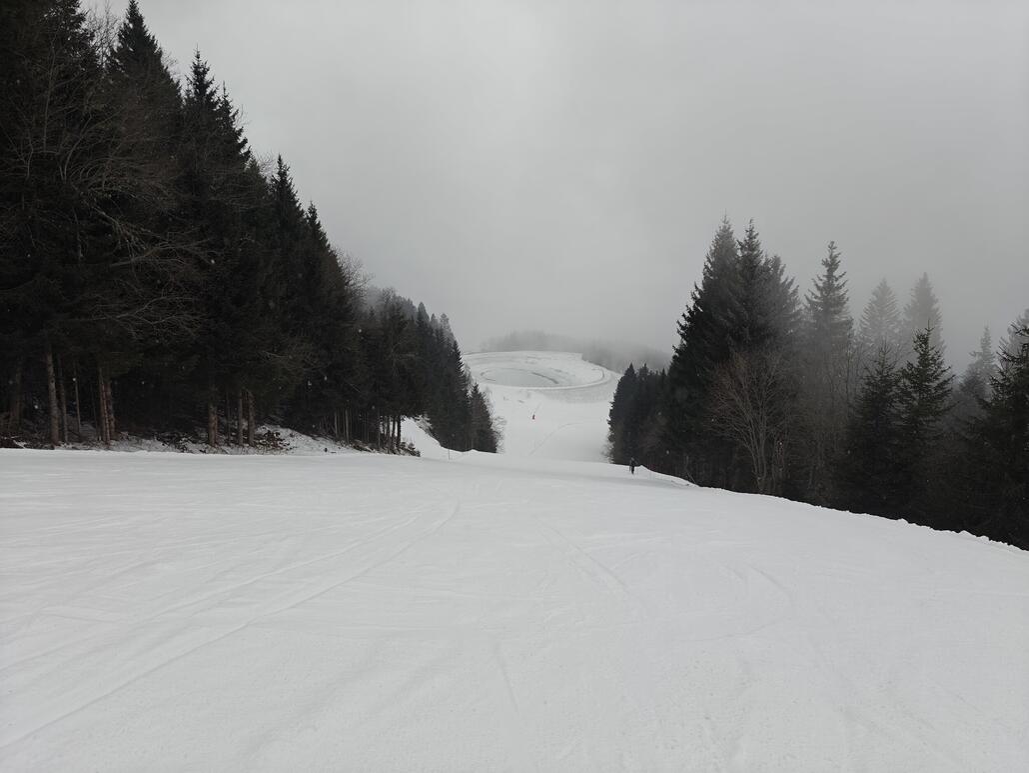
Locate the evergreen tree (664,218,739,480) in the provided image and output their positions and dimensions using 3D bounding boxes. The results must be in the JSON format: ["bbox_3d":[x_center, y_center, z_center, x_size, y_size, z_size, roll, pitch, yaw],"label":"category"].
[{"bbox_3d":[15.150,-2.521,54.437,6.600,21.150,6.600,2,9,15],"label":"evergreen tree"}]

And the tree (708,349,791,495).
[{"bbox_3d":[14.960,2.321,43.300,5.400,9.480,5.400,3,9,19],"label":"tree"}]

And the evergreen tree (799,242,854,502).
[{"bbox_3d":[28.846,-0.757,63.184,5.400,24.580,5.400,4,9,24],"label":"evergreen tree"}]

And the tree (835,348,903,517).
[{"bbox_3d":[16.400,2.209,31.401,3.400,8.110,3.400,5,10,28],"label":"tree"}]

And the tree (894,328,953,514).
[{"bbox_3d":[17.609,1.743,29.363,3.100,8.620,3.100,5,10,31],"label":"tree"}]

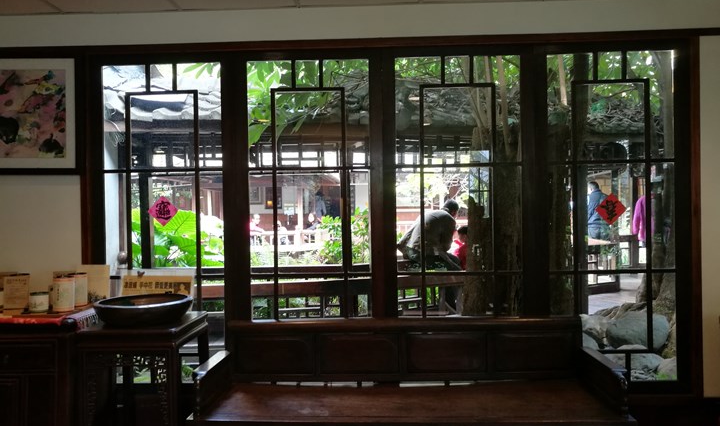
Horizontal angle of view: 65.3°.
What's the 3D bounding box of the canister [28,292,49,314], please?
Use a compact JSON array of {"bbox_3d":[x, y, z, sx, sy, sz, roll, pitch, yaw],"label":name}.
[{"bbox_3d":[-1.428,0.395,2.501,0.077,0.083,0.077,-1,0,-12],"label":"canister"}]

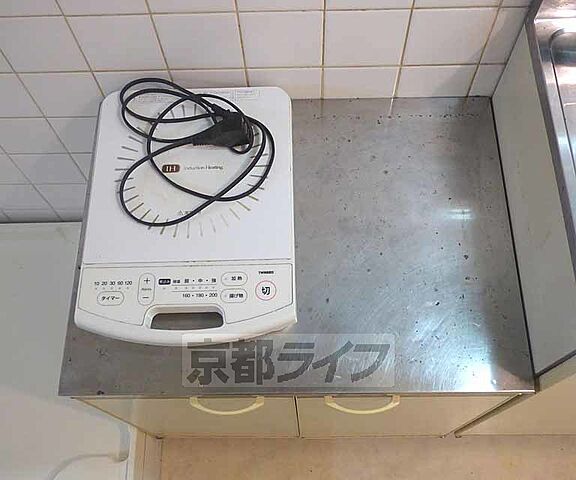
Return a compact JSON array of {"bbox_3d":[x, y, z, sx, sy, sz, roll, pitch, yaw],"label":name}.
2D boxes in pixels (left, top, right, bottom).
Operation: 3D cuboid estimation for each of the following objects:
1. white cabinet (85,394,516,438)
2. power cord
[{"bbox_3d":[0.019,0.098,1.059,0.576,0.502,0.459,-1,65,2],"label":"white cabinet"},{"bbox_3d":[-0.124,-0.127,0.792,0.208,0.044,0.224,-1,65,2],"label":"power cord"}]

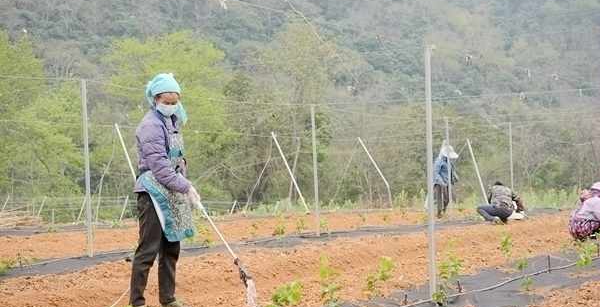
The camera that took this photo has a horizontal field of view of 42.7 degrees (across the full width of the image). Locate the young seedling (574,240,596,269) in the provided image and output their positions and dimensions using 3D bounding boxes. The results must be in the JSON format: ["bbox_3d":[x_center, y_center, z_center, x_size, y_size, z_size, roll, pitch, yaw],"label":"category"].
[{"bbox_3d":[2.828,1.000,7.600,0.218,0.297,0.207,-2,-1,20],"label":"young seedling"}]

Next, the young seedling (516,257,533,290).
[{"bbox_3d":[1.814,0.970,6.200,0.120,0.270,0.120,-2,-1,0],"label":"young seedling"}]

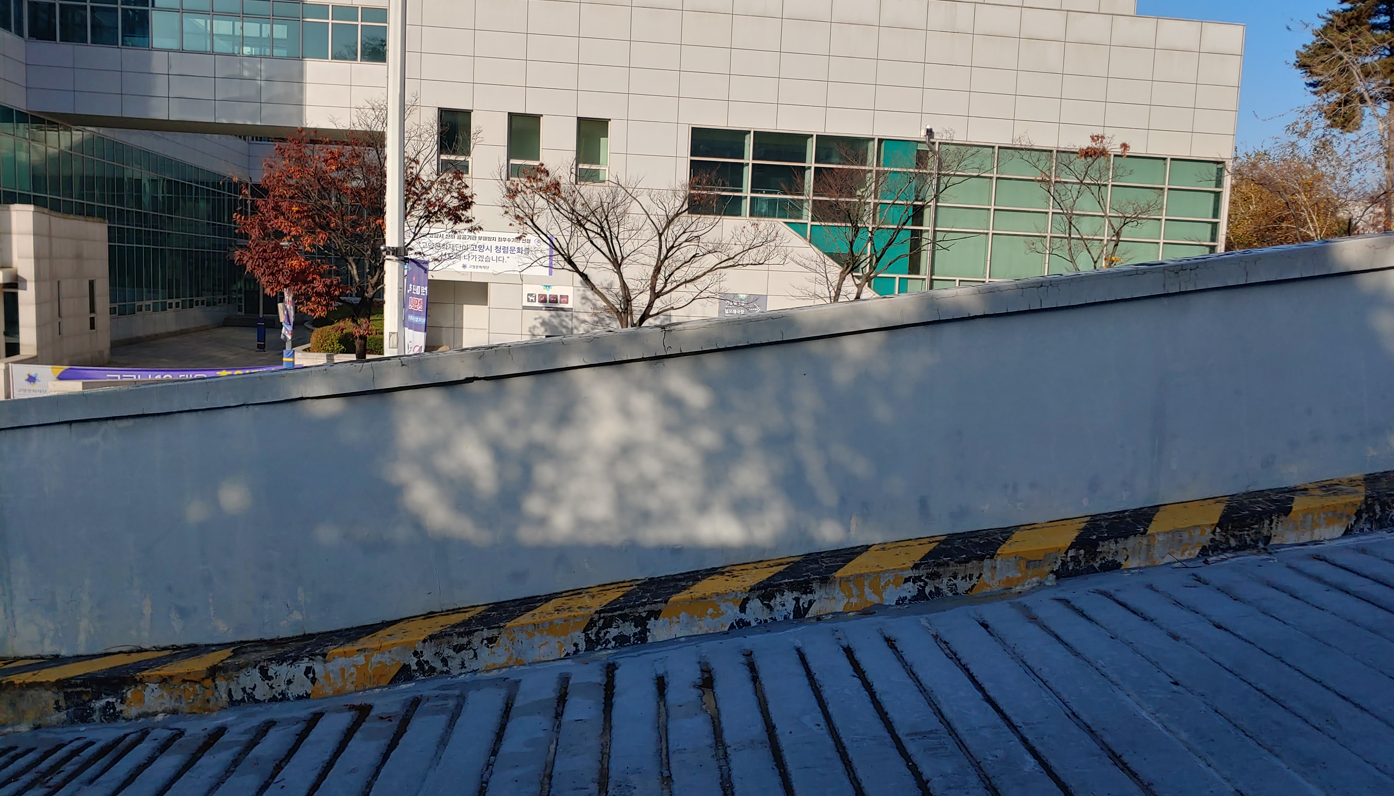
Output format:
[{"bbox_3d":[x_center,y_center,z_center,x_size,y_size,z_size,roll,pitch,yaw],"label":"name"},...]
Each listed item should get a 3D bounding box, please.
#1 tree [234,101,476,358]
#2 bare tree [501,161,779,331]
[{"bbox_3d":[-6.929,-3.225,20.313,4.640,5.450,4.270,1,5,-19],"label":"tree"},{"bbox_3d":[-1.211,-2.610,21.109,5.960,4.550,5.060,2,5,-4],"label":"bare tree"}]

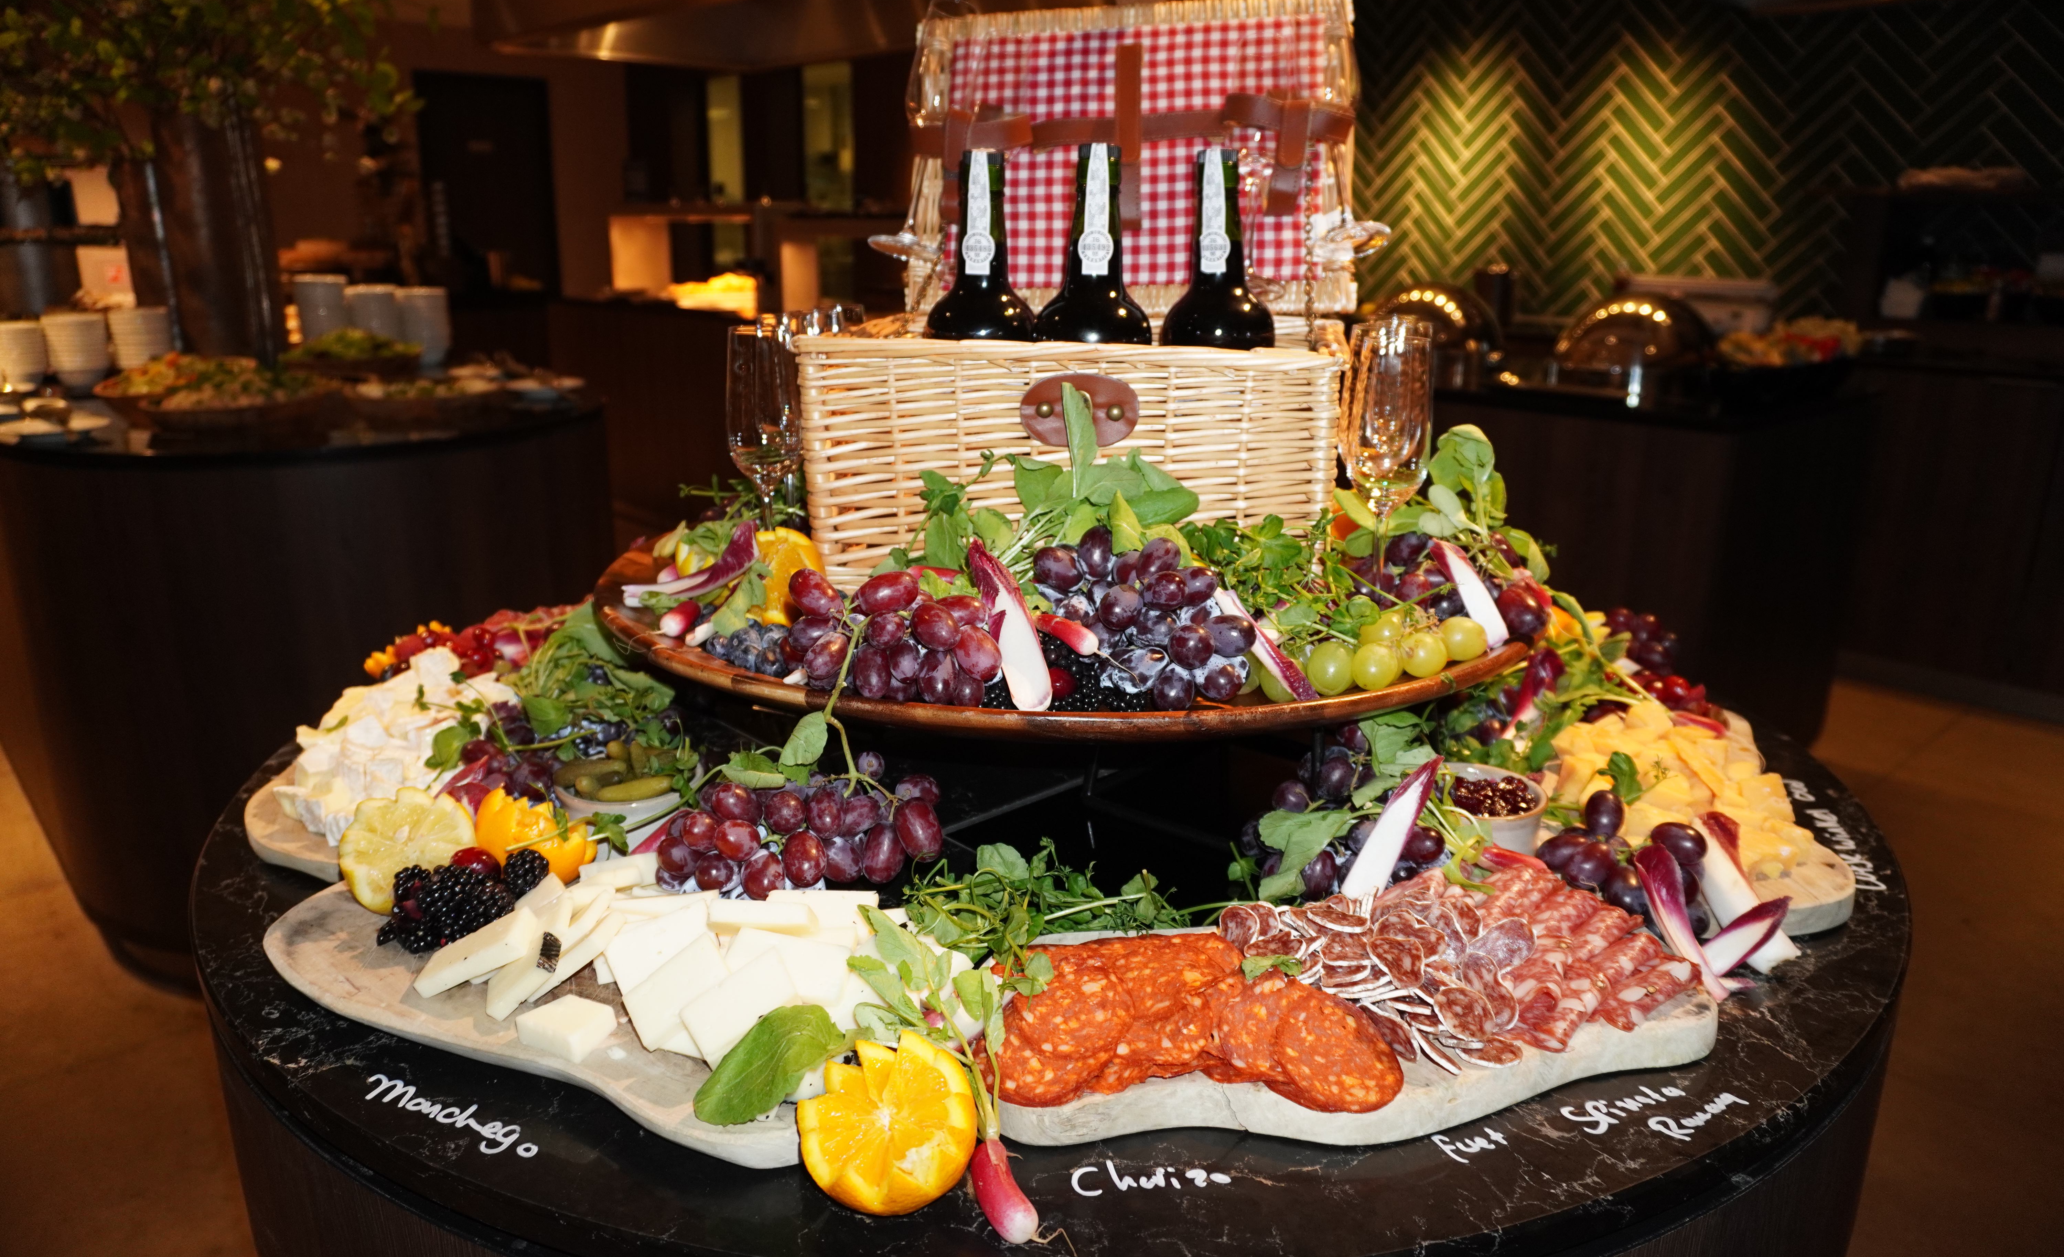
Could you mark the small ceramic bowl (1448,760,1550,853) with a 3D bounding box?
[{"bbox_3d":[0.252,0.104,0.769,0.068,0.042,0.068,0,18,0],"label":"small ceramic bowl"}]

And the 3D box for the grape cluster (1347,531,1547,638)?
[{"bbox_3d":[0.267,-0.025,0.886,0.124,0.068,0.089,-6,19,-19],"label":"grape cluster"}]

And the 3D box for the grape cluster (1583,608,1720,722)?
[{"bbox_3d":[0.439,0.025,0.984,0.088,0.073,0.089,3,18,10],"label":"grape cluster"}]

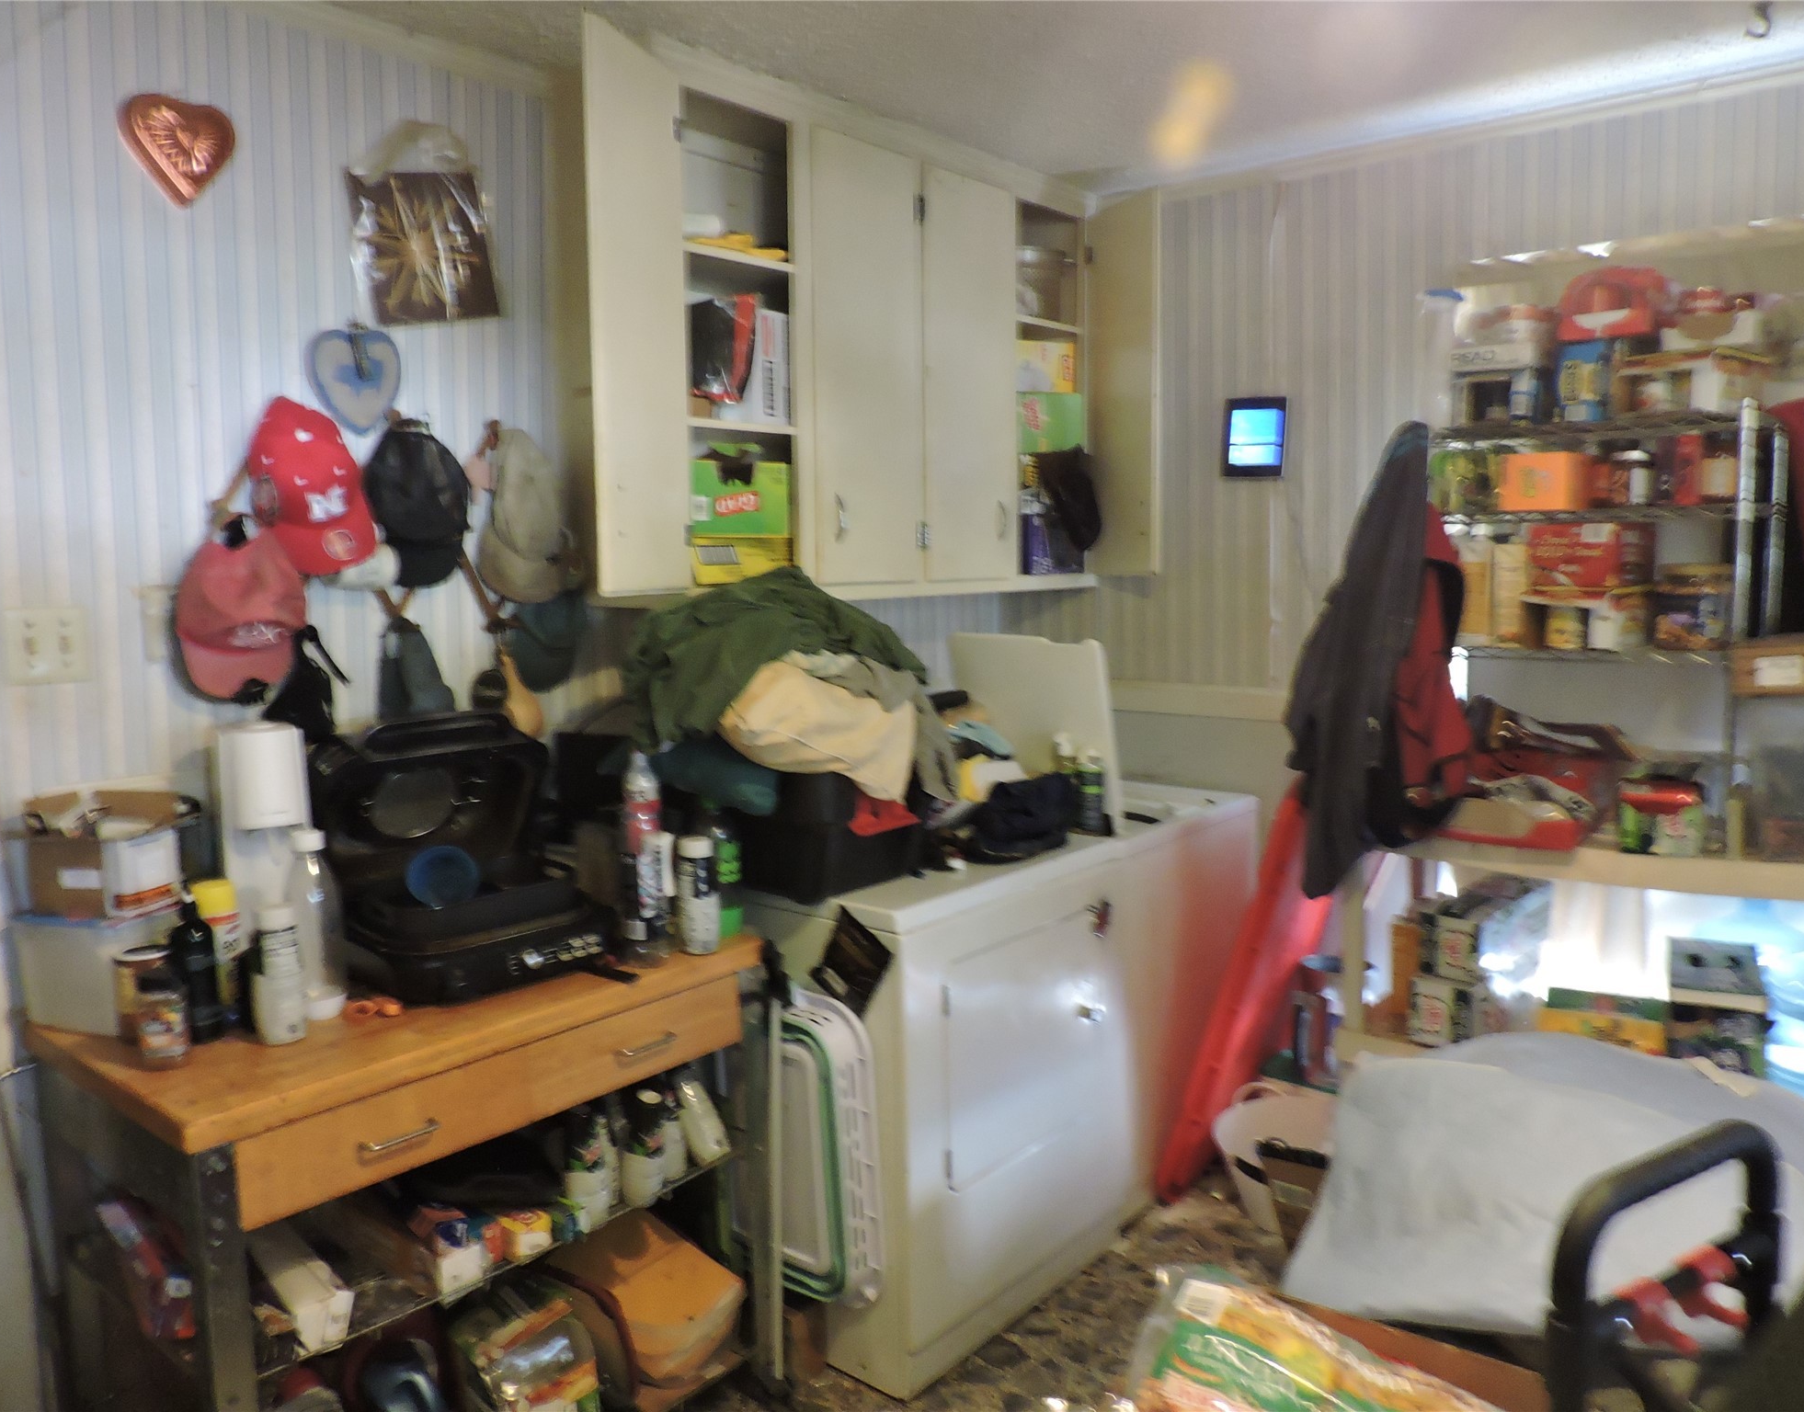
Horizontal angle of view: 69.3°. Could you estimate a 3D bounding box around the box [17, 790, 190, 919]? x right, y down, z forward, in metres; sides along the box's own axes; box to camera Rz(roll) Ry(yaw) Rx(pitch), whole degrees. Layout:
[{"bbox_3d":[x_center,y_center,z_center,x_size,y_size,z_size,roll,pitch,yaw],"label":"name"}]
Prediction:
[{"bbox_3d":[-1.211,0.235,1.990,0.160,0.136,0.125,3,8,23],"label":"box"}]

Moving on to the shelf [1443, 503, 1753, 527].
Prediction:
[{"bbox_3d":[1.417,-0.374,2.614,0.545,0.033,0.350,6,9,40],"label":"shelf"}]

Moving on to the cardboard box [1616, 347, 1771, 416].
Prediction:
[{"bbox_3d":[1.568,-0.624,2.593,0.260,0.113,0.176,-6,8,-39],"label":"cardboard box"}]

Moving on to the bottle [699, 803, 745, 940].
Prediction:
[{"bbox_3d":[-0.323,0.281,2.309,0.083,0.250,0.083,-1,6,0],"label":"bottle"}]

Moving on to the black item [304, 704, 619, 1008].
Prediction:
[{"bbox_3d":[-0.748,0.238,2.245,0.385,0.390,0.370,-6,9,-41],"label":"black item"}]

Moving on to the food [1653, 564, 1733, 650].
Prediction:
[{"bbox_3d":[1.483,-0.180,2.448,0.130,0.155,0.130,6,9,40],"label":"food"}]

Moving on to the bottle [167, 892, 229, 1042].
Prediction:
[{"bbox_3d":[-0.994,0.366,1.838,0.068,0.196,0.068,4,7,39],"label":"bottle"}]

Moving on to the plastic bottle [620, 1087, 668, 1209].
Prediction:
[{"bbox_3d":[-0.429,0.720,2.155,0.072,0.192,0.072,-2,7,-12],"label":"plastic bottle"}]

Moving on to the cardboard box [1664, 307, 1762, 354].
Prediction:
[{"bbox_3d":[1.601,-0.729,2.575,0.157,0.069,0.130,5,8,40],"label":"cardboard box"}]

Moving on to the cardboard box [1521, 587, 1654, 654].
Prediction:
[{"bbox_3d":[1.399,-0.174,2.667,0.175,0.113,0.250,4,8,42],"label":"cardboard box"}]

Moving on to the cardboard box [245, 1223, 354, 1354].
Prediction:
[{"bbox_3d":[-0.888,0.830,1.893,0.065,0.066,0.300,-7,9,-41],"label":"cardboard box"}]

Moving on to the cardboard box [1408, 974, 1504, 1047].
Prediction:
[{"bbox_3d":[1.234,0.626,2.860,0.132,0.130,0.340,4,7,39],"label":"cardboard box"}]

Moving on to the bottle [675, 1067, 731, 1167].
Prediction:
[{"bbox_3d":[-0.362,0.696,2.271,0.066,0.185,0.066,-16,7,43],"label":"bottle"}]

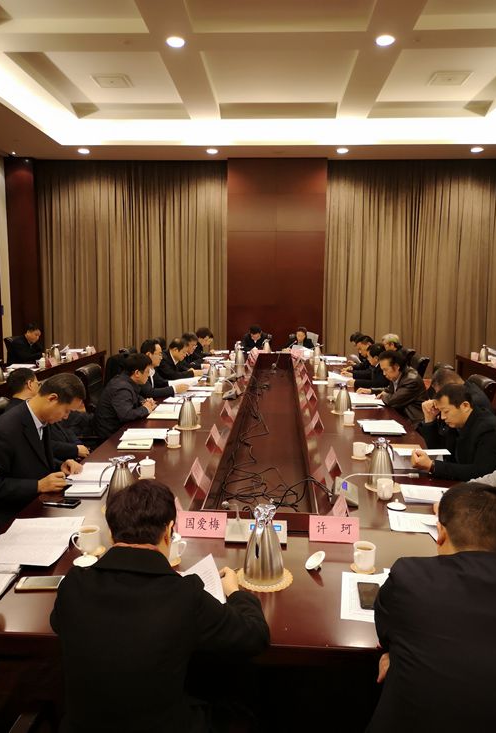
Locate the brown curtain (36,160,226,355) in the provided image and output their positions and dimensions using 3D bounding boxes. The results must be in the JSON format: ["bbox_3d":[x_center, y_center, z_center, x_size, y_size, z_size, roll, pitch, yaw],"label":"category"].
[{"bbox_3d":[-2.393,-1.939,11.787,3.950,4.360,0.200,0,7,3],"label":"brown curtain"}]

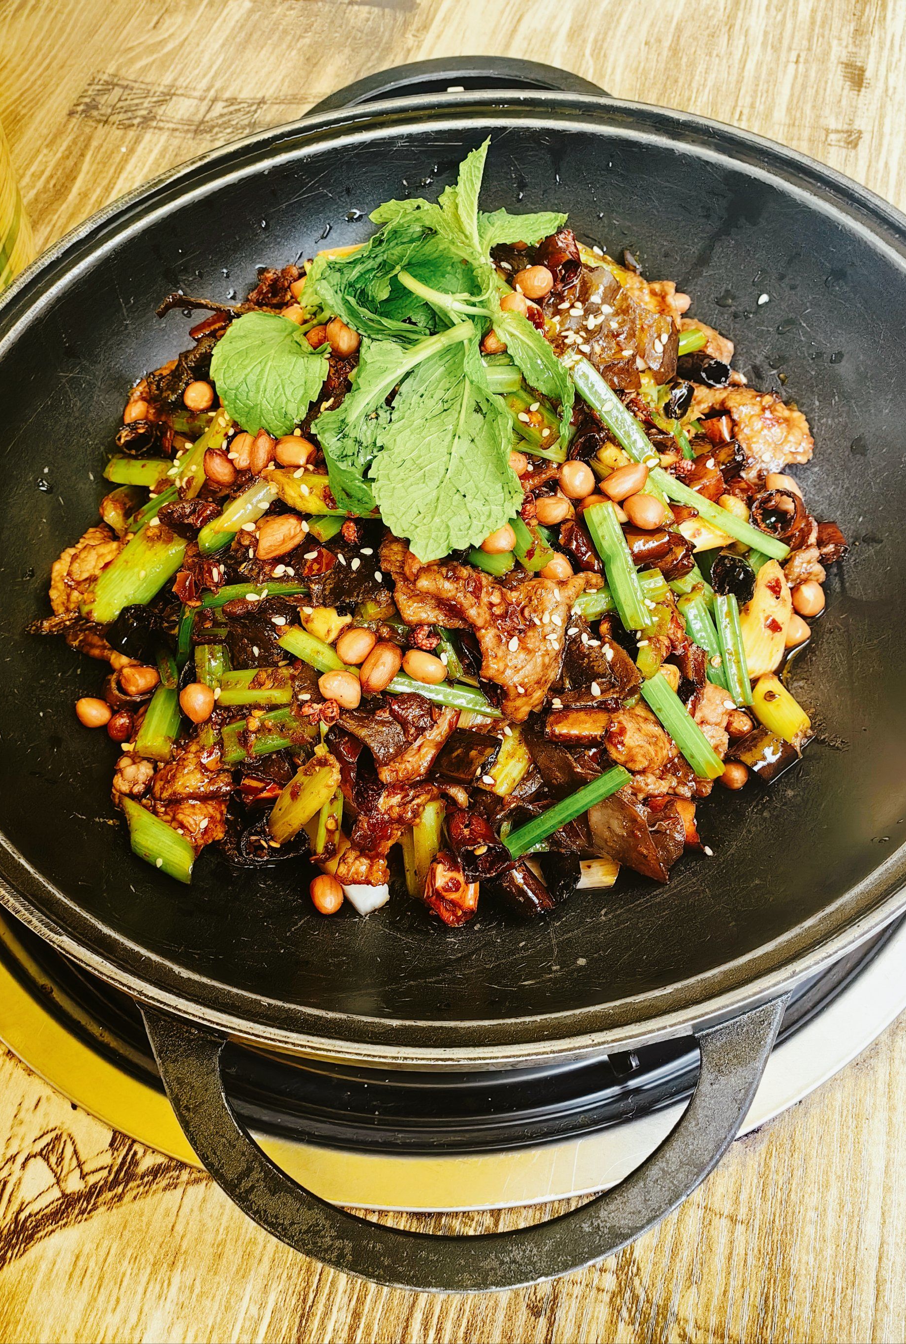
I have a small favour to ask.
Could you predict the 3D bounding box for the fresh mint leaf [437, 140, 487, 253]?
[{"bbox_3d":[0.004,-0.158,0.348,0.015,0.010,0.036,5,106,2],"label":"fresh mint leaf"}]

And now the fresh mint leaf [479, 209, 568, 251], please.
[{"bbox_3d":[0.023,-0.148,0.352,0.032,0.009,0.015,-19,70,-4],"label":"fresh mint leaf"}]

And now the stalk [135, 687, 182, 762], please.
[{"bbox_3d":[-0.079,0.014,0.281,0.011,0.009,0.021,9,73,-1],"label":"stalk"}]

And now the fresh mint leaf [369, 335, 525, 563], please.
[{"bbox_3d":[-0.002,-0.060,0.286,0.041,0.015,0.061,11,87,6],"label":"fresh mint leaf"}]

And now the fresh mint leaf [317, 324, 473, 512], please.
[{"bbox_3d":[-0.016,-0.073,0.299,0.053,0.019,0.042,-45,80,8],"label":"fresh mint leaf"}]

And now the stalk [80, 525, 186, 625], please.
[{"bbox_3d":[-0.092,-0.028,0.302,0.014,0.010,0.033,34,78,5],"label":"stalk"}]

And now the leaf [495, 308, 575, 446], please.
[{"bbox_3d":[0.023,-0.085,0.300,0.015,0.011,0.040,-31,99,-2],"label":"leaf"}]

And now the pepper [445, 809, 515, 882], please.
[{"bbox_3d":[0.006,0.042,0.259,0.013,0.013,0.017,-22,44,-5],"label":"pepper"}]

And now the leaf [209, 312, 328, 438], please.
[{"bbox_3d":[-0.056,-0.090,0.318,0.036,0.011,0.041,14,78,5],"label":"leaf"}]

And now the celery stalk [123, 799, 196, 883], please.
[{"bbox_3d":[-0.076,0.044,0.273,0.011,0.009,0.024,-41,82,-18],"label":"celery stalk"}]

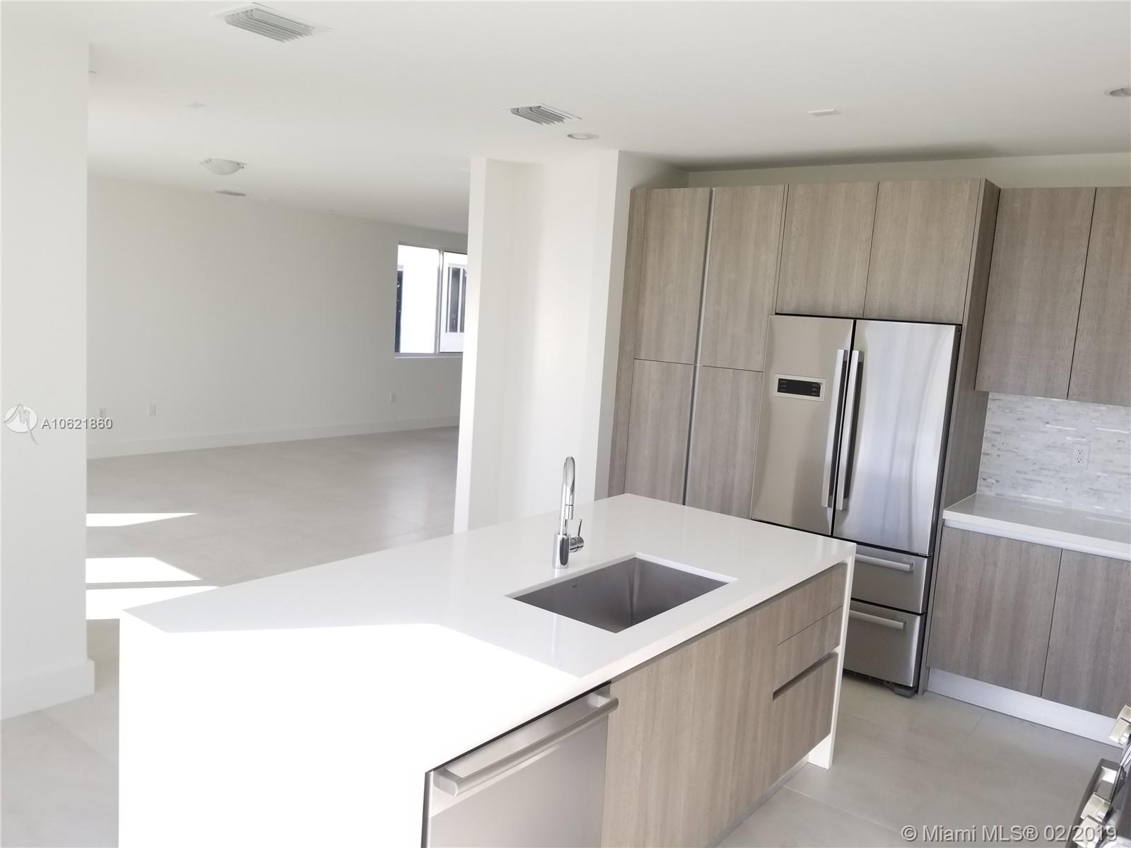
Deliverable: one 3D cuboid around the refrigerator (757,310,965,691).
[{"bbox_3d":[1.539,0.359,4.468,0.913,1.767,0.700,10,10,38],"label":"refrigerator"}]

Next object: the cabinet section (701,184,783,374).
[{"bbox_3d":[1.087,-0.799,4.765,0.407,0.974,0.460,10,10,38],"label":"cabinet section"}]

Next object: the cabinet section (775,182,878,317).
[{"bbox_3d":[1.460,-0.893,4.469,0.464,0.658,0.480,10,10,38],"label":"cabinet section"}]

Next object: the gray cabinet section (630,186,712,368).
[{"bbox_3d":[0.746,-0.860,5.035,0.412,0.979,0.460,10,10,38],"label":"gray cabinet section"}]

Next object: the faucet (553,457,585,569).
[{"bbox_3d":[0.027,0.288,2.641,0.095,0.380,0.240,3,8,-6],"label":"faucet"}]

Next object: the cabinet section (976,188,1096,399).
[{"bbox_3d":[2.282,-0.623,4.082,0.394,0.953,0.340,10,10,38],"label":"cabinet section"}]

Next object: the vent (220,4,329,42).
[{"bbox_3d":[-1.024,-1.379,2.956,0.285,0.030,0.300,10,10,38],"label":"vent"}]

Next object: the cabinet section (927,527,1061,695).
[{"bbox_3d":[2.124,0.835,4.106,0.490,0.675,0.520,10,10,38],"label":"cabinet section"}]

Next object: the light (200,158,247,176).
[{"bbox_3d":[-2.525,-1.887,6.269,0.340,0.110,0.340,10,10,38],"label":"light"}]

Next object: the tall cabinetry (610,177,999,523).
[{"bbox_3d":[1.237,-0.040,4.768,1.921,2.437,0.620,10,10,38],"label":"tall cabinetry"}]

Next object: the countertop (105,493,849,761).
[{"bbox_3d":[-0.010,0.491,2.716,1.070,0.046,2.254,10,10,38],"label":"countertop"}]

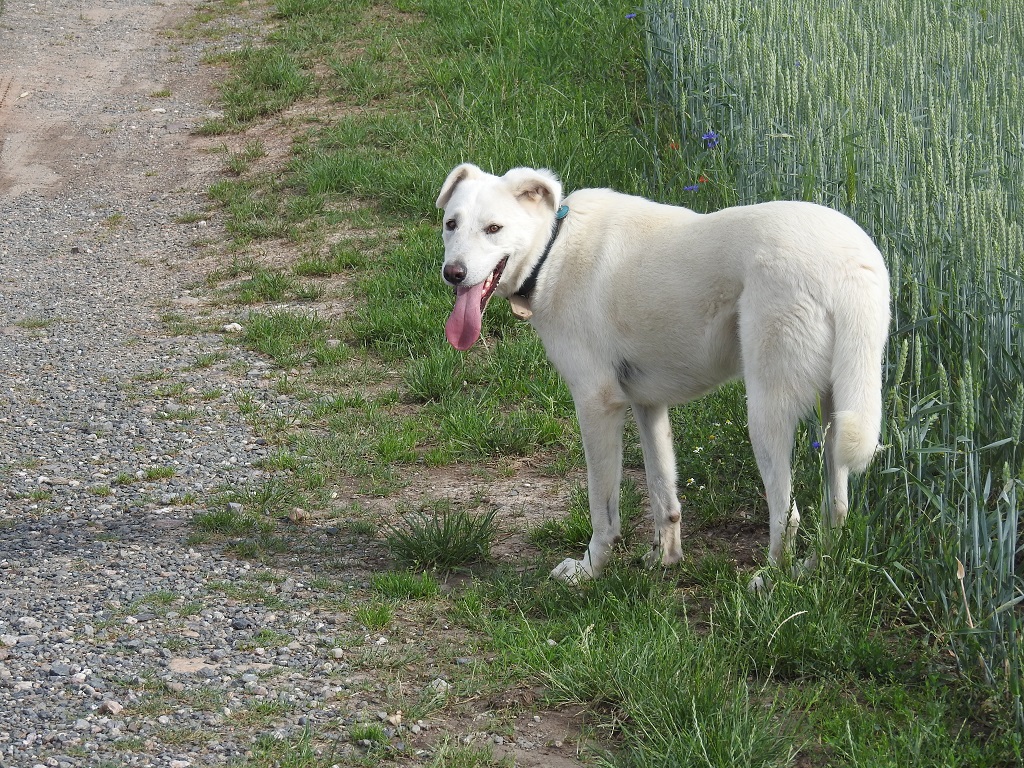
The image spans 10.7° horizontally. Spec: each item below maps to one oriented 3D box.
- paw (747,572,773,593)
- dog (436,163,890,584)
[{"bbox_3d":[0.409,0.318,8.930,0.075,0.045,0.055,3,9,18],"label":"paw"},{"bbox_3d":[0.256,-0.021,9.018,0.770,0.690,0.300,7,11,40],"label":"dog"}]

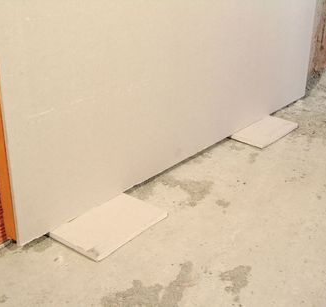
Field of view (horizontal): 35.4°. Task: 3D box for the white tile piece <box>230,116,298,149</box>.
[{"bbox_3d":[0.298,-0.066,1.518,0.116,0.011,0.224,20,31,34],"label":"white tile piece"}]

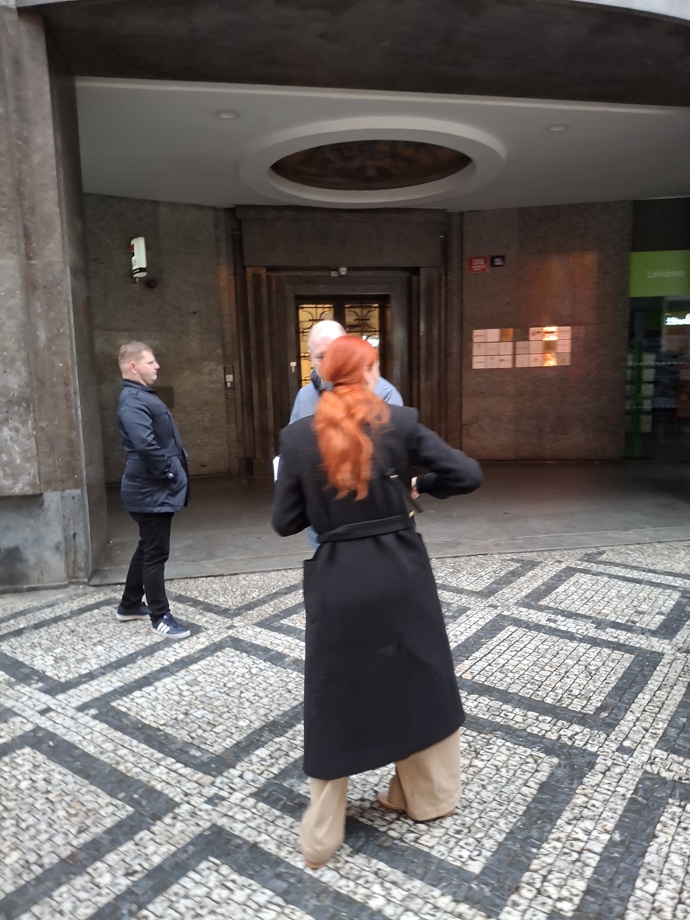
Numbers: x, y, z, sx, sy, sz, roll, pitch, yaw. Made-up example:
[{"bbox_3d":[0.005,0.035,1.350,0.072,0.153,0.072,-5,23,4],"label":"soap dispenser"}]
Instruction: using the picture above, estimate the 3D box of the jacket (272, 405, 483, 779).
[{"bbox_3d":[0.110,0.416,2.232,0.620,1.210,0.440,-4,9,-18],"label":"jacket"}]

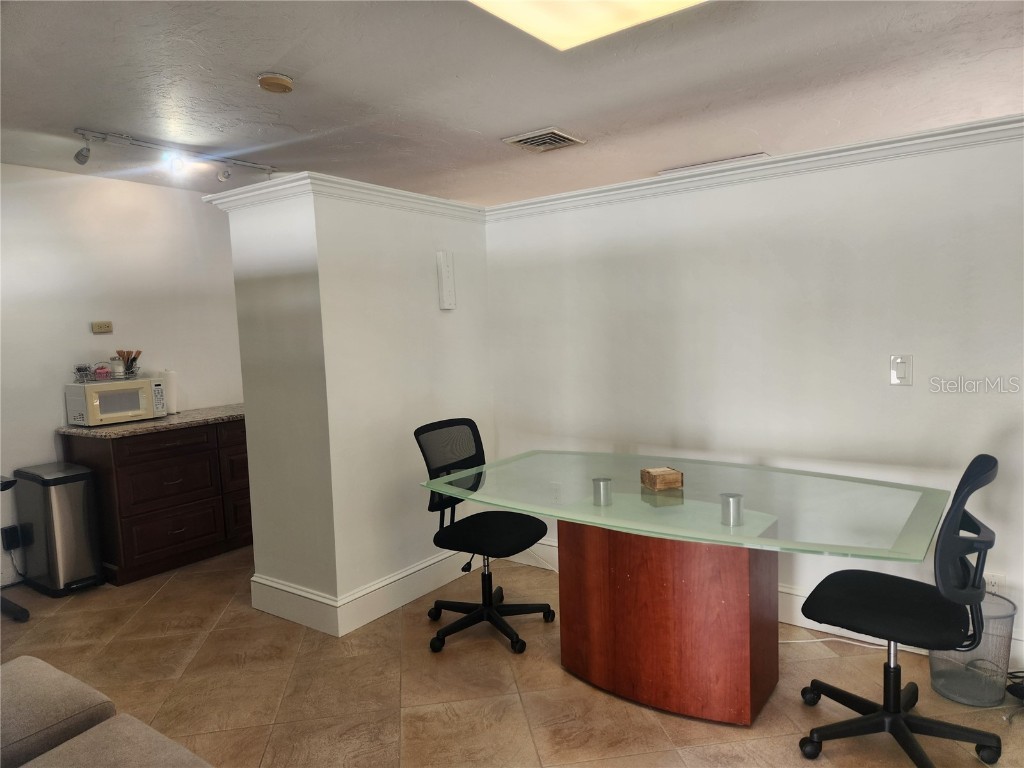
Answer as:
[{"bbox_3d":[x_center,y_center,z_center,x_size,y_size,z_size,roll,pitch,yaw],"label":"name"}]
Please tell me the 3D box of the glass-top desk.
[{"bbox_3d":[0.613,0.779,2.688,1.813,0.753,1.092,1,6,37],"label":"glass-top desk"}]

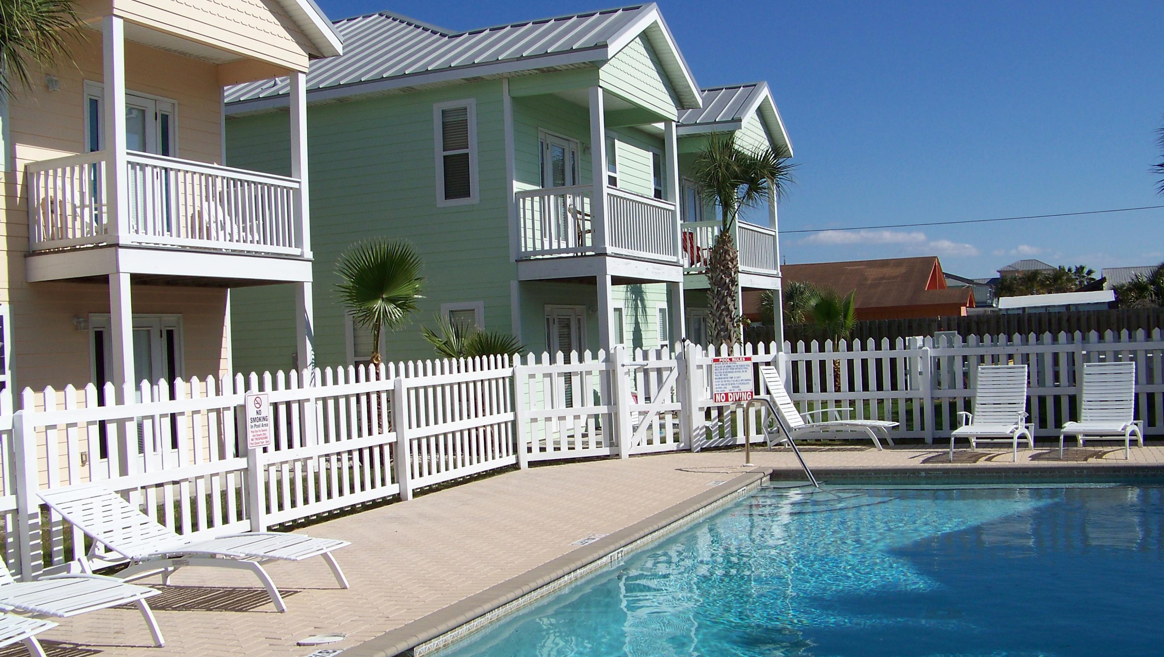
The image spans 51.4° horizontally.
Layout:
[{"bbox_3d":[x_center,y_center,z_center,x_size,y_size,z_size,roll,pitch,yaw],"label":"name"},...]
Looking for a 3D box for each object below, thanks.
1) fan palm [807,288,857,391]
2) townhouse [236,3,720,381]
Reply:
[{"bbox_3d":[5.125,0.371,24.588,1.016,2.388,1.000,-2,-1,0],"label":"fan palm"},{"bbox_3d":[-3.347,-2.142,21.684,10.600,8.040,4.870,-2,-1,25],"label":"townhouse"}]

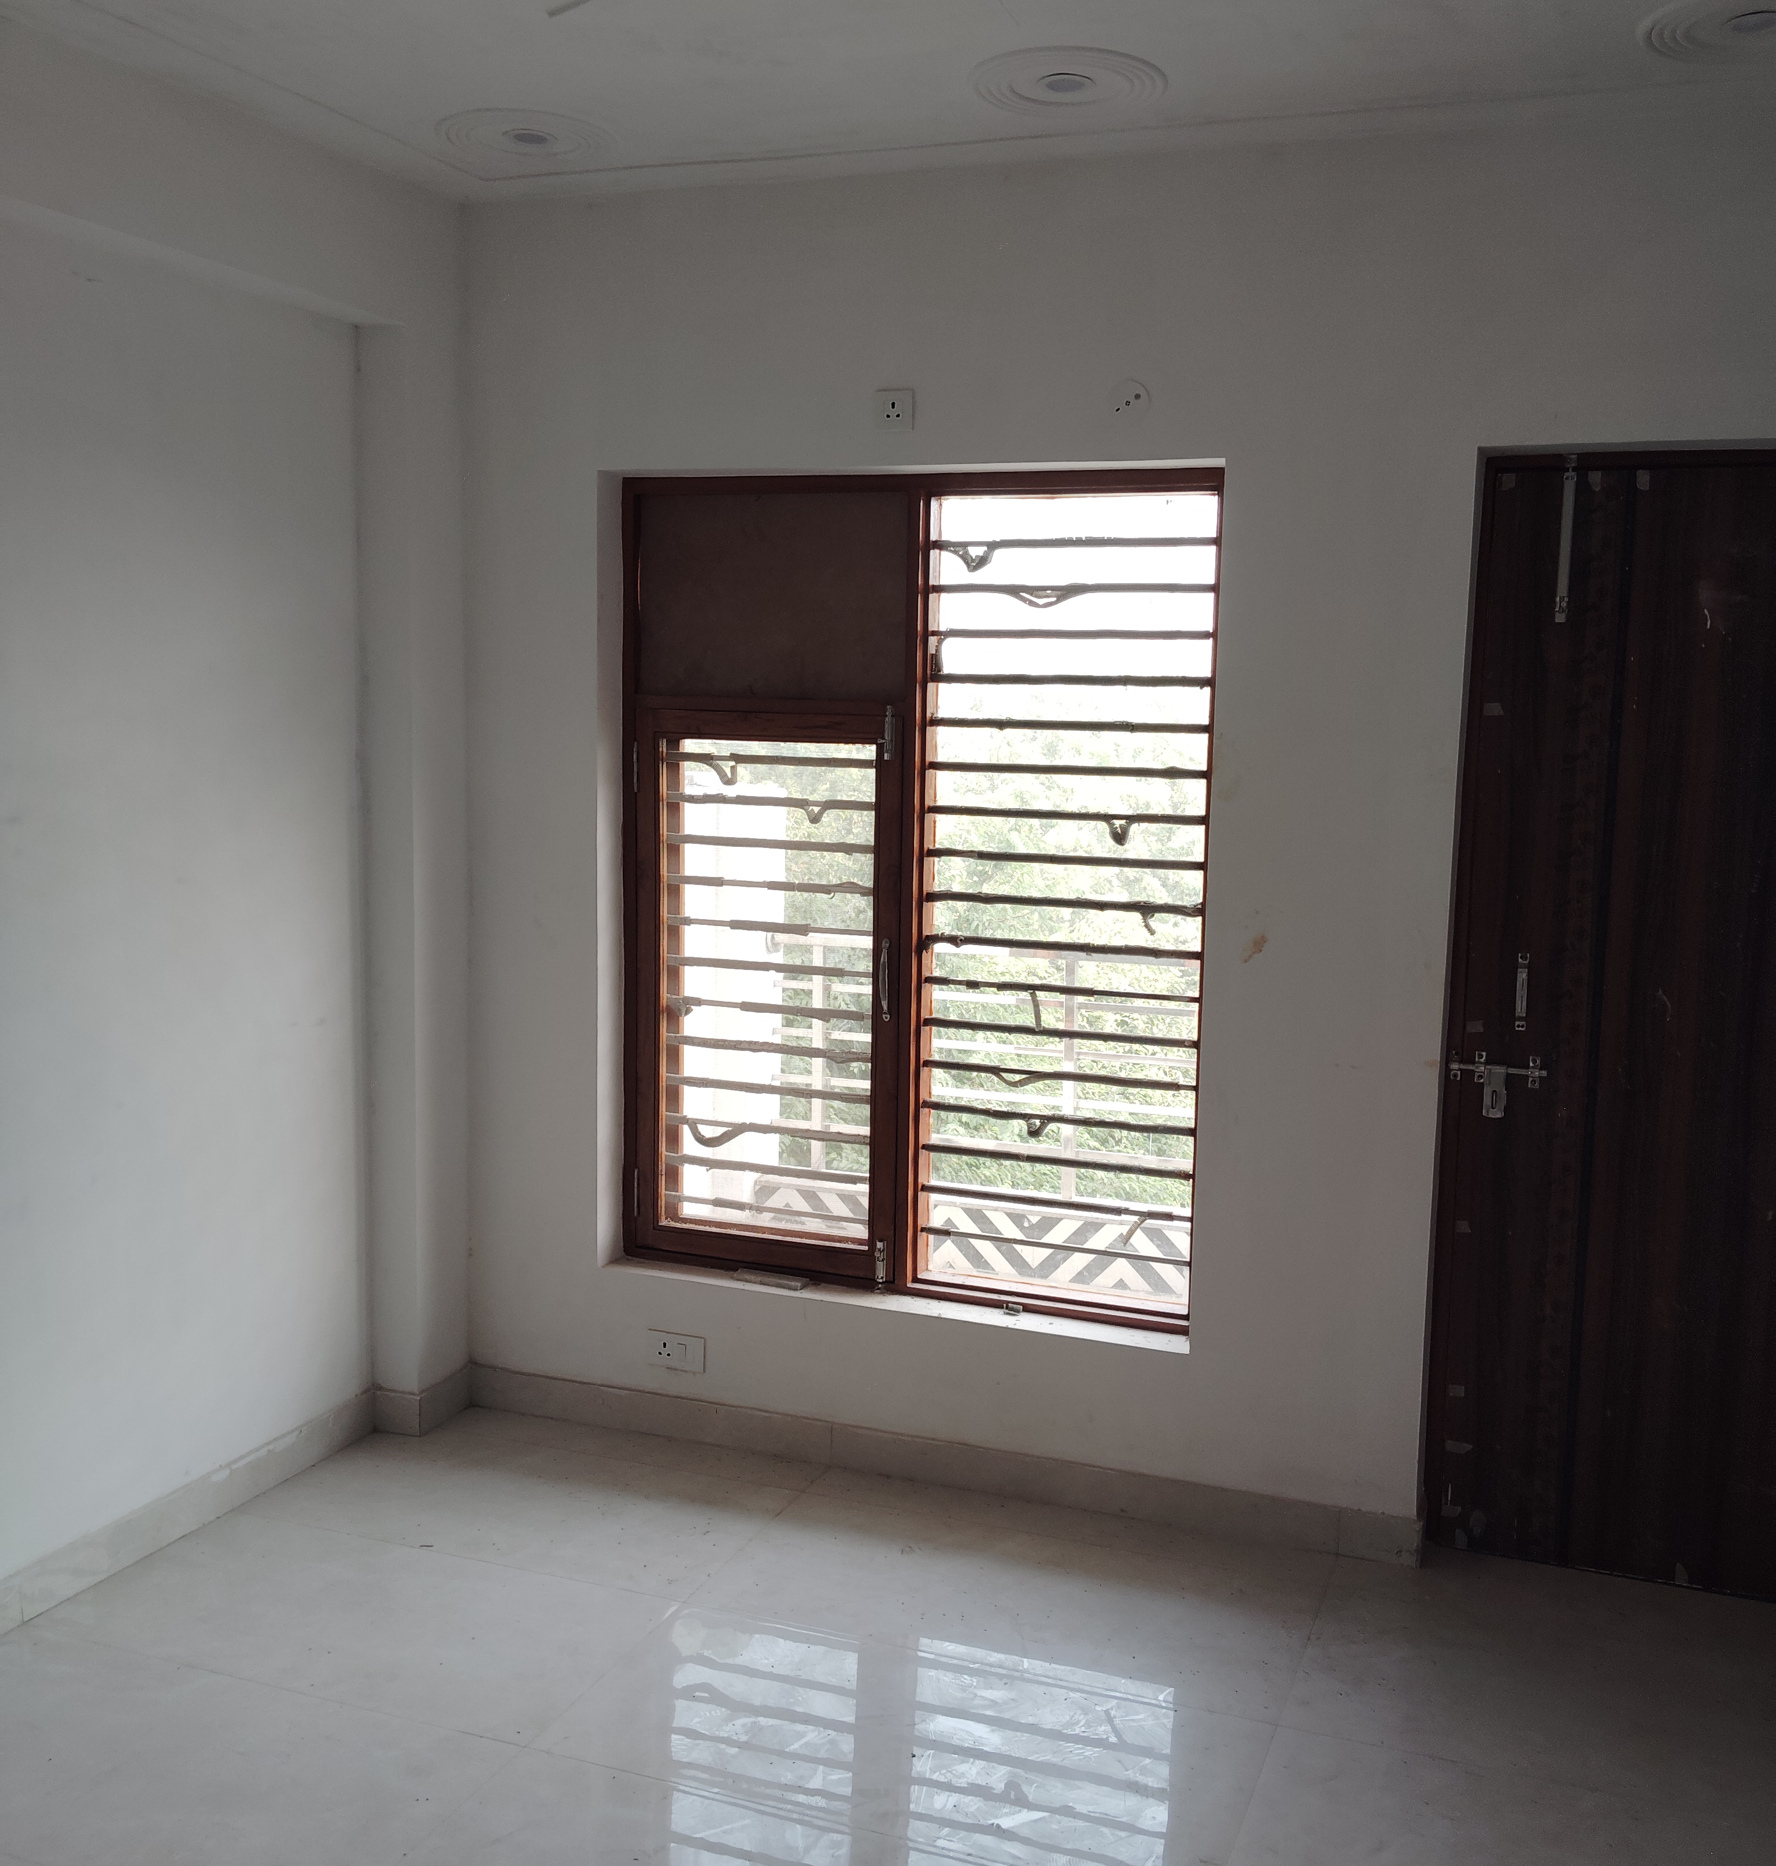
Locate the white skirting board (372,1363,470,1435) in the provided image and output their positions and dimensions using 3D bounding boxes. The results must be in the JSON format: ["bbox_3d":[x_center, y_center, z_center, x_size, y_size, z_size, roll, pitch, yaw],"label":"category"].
[{"bbox_3d":[-1.175,1.179,4.856,0.127,0.110,0.247,4,7,21],"label":"white skirting board"}]

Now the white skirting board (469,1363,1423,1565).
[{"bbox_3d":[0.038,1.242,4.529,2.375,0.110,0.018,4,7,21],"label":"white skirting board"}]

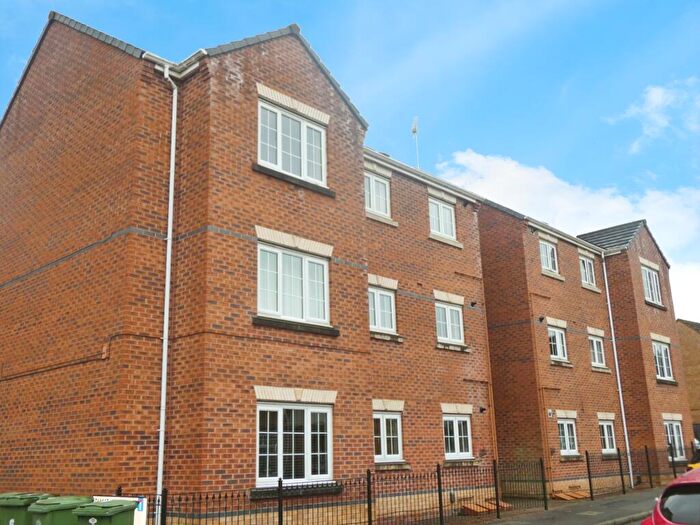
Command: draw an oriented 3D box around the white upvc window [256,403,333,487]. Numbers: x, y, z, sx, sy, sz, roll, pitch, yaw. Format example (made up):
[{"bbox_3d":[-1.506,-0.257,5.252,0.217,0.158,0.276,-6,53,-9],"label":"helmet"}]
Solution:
[{"bbox_3d":[-0.913,3.025,11.783,0.120,1.250,1.729,-16,-21,41],"label":"white upvc window"}]

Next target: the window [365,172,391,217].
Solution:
[{"bbox_3d":[0.575,-1.569,16.185,0.120,0.941,1.110,-16,-21,41],"label":"window"}]

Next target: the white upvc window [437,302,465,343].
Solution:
[{"bbox_3d":[2.441,1.488,17.308,0.120,0.941,1.110,-16,-21,41],"label":"white upvc window"}]

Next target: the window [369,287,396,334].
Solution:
[{"bbox_3d":[0.649,1.033,15.469,0.120,0.941,1.110,-16,-21,41],"label":"window"}]

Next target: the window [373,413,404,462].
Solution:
[{"bbox_3d":[0.722,3.635,14.754,0.120,0.941,1.110,-16,-21,41],"label":"window"}]

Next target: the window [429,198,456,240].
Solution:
[{"bbox_3d":[2.368,-1.114,18.024,0.120,0.941,1.110,-16,-21,41],"label":"window"}]

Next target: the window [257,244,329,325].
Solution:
[{"bbox_3d":[-0.987,0.422,12.499,0.120,1.250,1.729,-16,-21,41],"label":"window"}]

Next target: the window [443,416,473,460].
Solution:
[{"bbox_3d":[2.515,4.090,16.592,0.120,0.941,1.110,-16,-21,41],"label":"window"}]

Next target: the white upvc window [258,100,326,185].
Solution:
[{"bbox_3d":[-1.060,-2.180,13.215,0.120,1.250,1.729,-16,-21,41],"label":"white upvc window"}]

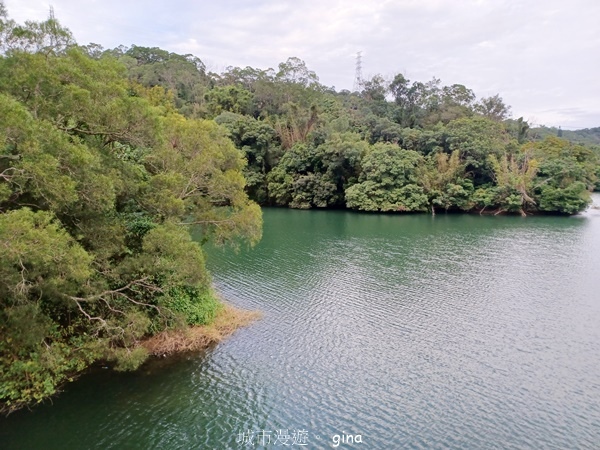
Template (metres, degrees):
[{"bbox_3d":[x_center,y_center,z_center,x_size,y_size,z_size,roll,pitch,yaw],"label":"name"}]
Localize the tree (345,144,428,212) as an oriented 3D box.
[{"bbox_3d":[10.181,-5.473,51.000,9.700,7.800,8.300,1,9,6],"label":"tree"}]

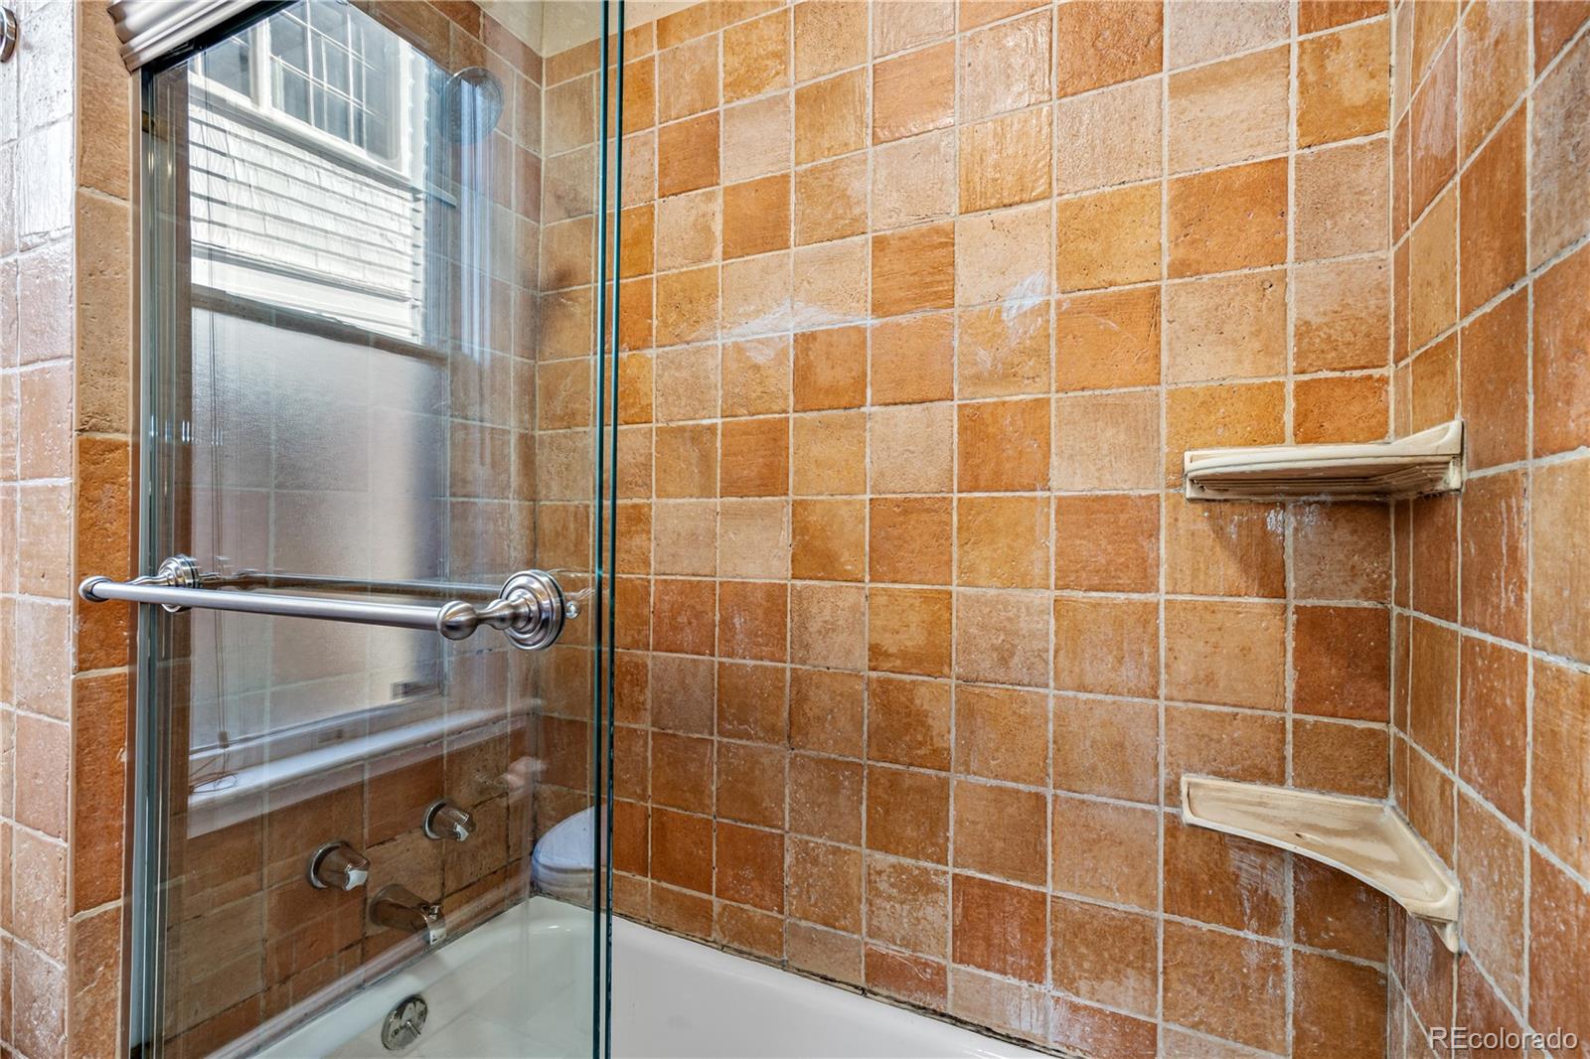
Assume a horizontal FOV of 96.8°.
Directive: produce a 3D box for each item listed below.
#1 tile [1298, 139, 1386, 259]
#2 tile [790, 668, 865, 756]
[{"bbox_3d":[0.725,-0.434,0.939,0.098,0.144,0.012,0,-1,26],"label":"tile"},{"bbox_3d":[0.058,0.328,1.264,0.142,0.145,0.012,0,0,26],"label":"tile"}]

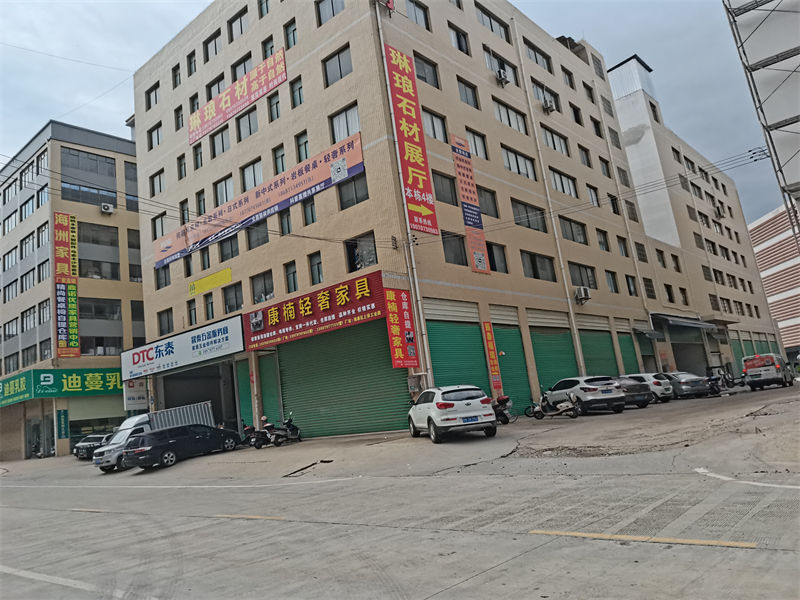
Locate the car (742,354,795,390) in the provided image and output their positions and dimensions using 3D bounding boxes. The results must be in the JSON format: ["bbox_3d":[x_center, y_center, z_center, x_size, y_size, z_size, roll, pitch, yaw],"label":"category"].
[{"bbox_3d":[21.700,4.220,35.300,1.690,1.960,4.500,-16,-14,38],"label":"car"}]

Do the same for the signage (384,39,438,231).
[{"bbox_3d":[0.585,-7.247,26.990,0.120,8.736,2.059,-15,-13,38],"label":"signage"}]

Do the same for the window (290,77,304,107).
[{"bbox_3d":[-5.032,-10.230,29.800,0.850,1.500,0.200,-16,-14,37],"label":"window"}]

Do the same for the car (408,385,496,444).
[{"bbox_3d":[1.520,3.470,18.950,1.855,1.640,4.440,-5,-9,-13],"label":"car"}]

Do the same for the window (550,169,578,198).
[{"bbox_3d":[10.823,-7.773,40.052,0.200,1.515,4.201,-15,-13,38],"label":"window"}]

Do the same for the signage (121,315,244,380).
[{"bbox_3d":[-13.235,3.044,35.578,13.363,1.872,0.250,-17,-14,38],"label":"signage"}]

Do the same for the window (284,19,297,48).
[{"bbox_3d":[-5.832,-14.297,32.382,0.914,1.531,0.150,-16,-14,39],"label":"window"}]

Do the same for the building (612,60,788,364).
[{"bbox_3d":[31.887,-4.713,76.185,17.000,32.357,36.309,-17,-14,40],"label":"building"}]

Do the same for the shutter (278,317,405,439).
[{"bbox_3d":[-2.761,3.640,26.896,7.733,4.776,0.200,-15,-13,38],"label":"shutter"}]

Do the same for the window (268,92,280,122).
[{"bbox_3d":[-6.369,-9.902,30.910,0.909,1.463,0.200,-15,-13,38],"label":"window"}]

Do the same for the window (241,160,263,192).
[{"bbox_3d":[-7.772,-6.583,31.853,1.891,1.442,0.200,-15,-13,38],"label":"window"}]

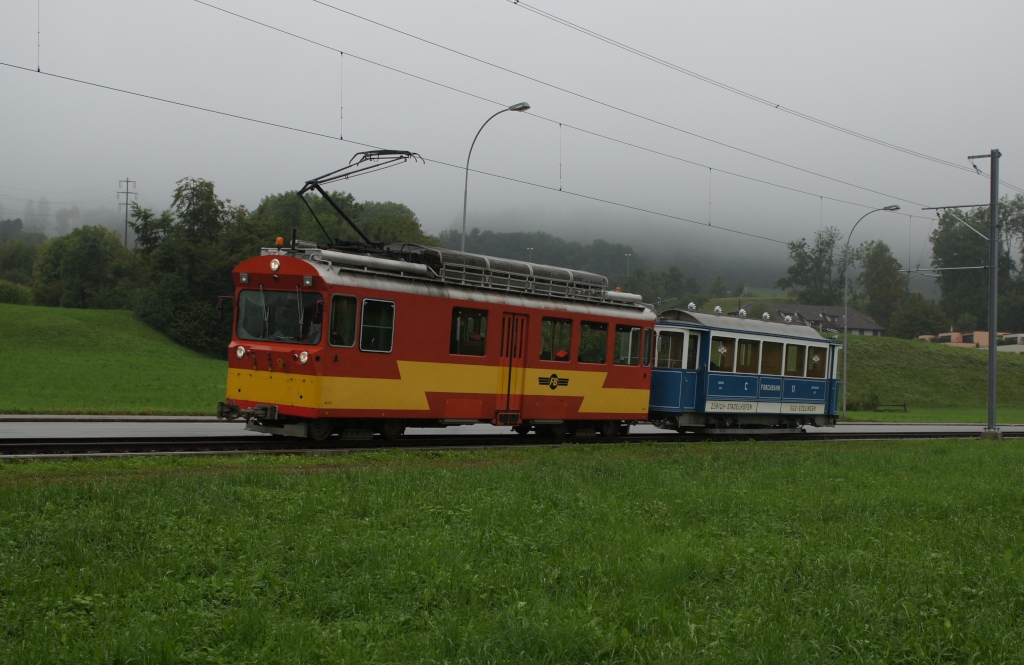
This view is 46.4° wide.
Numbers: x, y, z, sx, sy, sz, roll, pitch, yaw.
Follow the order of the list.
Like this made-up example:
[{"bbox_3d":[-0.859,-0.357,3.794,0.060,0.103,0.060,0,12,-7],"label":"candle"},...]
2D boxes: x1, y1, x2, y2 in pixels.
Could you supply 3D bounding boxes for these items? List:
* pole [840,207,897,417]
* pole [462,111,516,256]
[{"bbox_3d":[17.094,-0.880,56.727,2.650,10.000,0.250,0,-4,42],"label":"pole"},{"bbox_3d":[-0.796,-2.164,38.779,2.180,9.850,0.180,0,-4,42],"label":"pole"}]

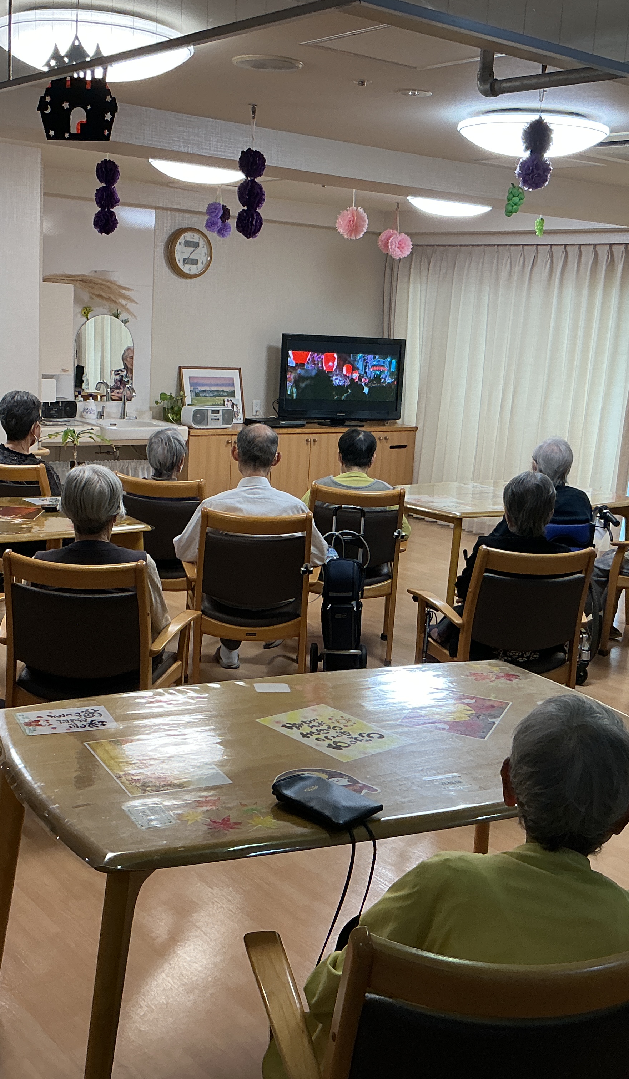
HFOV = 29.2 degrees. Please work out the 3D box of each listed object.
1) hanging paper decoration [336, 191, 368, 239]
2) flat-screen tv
[{"bbox_3d":[0.252,-2.181,8.077,0.211,0.346,0.200,4,11,0],"label":"hanging paper decoration"},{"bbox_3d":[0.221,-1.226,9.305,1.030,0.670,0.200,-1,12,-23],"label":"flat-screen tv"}]

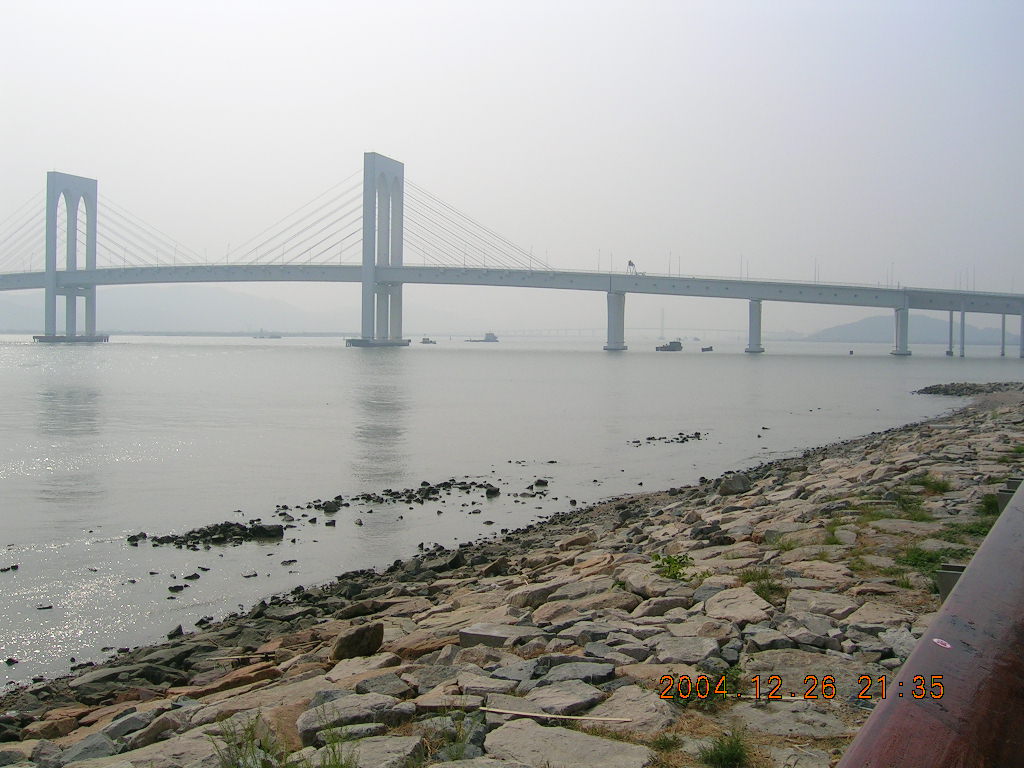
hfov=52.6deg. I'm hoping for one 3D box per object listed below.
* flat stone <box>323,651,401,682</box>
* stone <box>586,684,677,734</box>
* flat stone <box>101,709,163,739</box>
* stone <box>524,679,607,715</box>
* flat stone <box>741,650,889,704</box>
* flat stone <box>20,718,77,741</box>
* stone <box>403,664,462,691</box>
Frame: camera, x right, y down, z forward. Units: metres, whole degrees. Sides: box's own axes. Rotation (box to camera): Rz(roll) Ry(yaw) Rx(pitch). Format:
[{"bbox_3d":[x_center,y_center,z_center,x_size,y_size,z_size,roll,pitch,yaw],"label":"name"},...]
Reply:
[{"bbox_3d":[-1.301,2.470,9.042,0.634,0.136,0.430,-7,-3,-18],"label":"flat stone"},{"bbox_3d":[0.685,1.877,5.992,0.389,0.119,0.389,-6,4,-40],"label":"stone"},{"bbox_3d":[-3.262,2.910,8.889,0.502,0.136,0.349,-7,-3,-20],"label":"flat stone"},{"bbox_3d":[0.325,1.933,6.425,0.383,0.111,0.347,-6,4,-35],"label":"stone"},{"bbox_3d":[1.959,1.940,6.720,0.831,0.160,0.920,-4,0,16],"label":"flat stone"},{"bbox_3d":[-4.340,3.236,9.706,0.425,0.145,0.312,-8,-3,-10],"label":"flat stone"},{"bbox_3d":[-0.608,2.259,7.835,0.359,0.140,0.332,-5,-1,-20],"label":"stone"}]

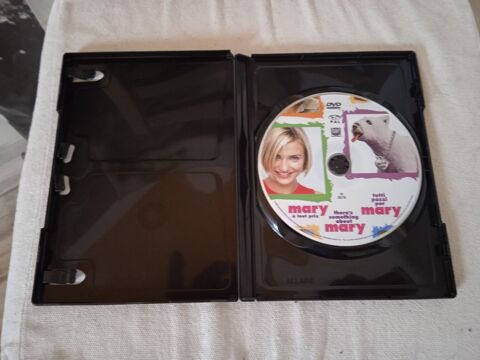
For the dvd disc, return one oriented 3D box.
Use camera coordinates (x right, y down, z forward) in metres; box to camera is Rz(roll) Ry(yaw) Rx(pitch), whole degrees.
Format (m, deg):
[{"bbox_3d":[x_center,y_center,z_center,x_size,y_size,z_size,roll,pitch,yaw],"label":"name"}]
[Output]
[{"bbox_3d":[0.073,-0.011,0.287,0.120,0.001,0.120,0,73,1],"label":"dvd disc"}]

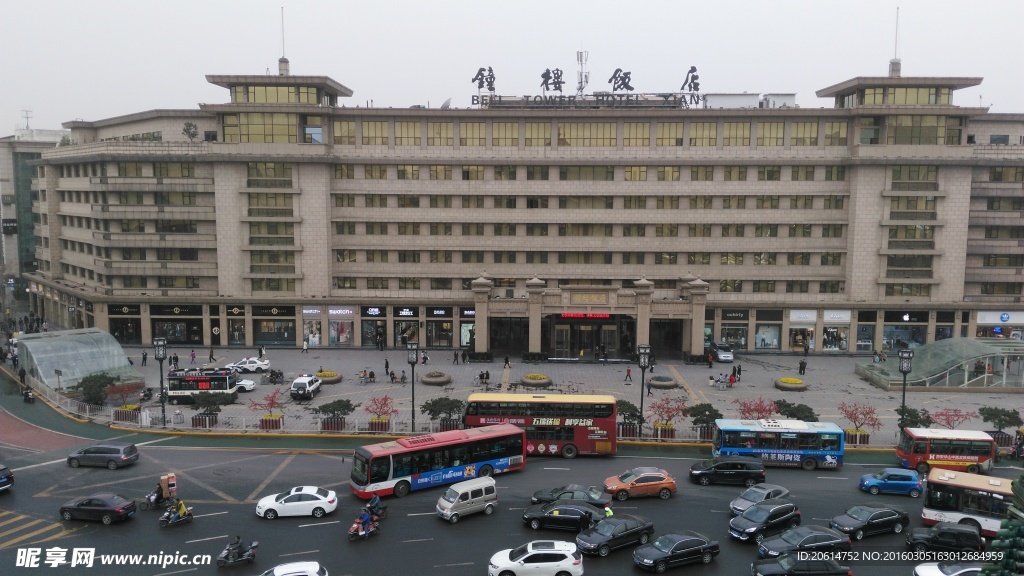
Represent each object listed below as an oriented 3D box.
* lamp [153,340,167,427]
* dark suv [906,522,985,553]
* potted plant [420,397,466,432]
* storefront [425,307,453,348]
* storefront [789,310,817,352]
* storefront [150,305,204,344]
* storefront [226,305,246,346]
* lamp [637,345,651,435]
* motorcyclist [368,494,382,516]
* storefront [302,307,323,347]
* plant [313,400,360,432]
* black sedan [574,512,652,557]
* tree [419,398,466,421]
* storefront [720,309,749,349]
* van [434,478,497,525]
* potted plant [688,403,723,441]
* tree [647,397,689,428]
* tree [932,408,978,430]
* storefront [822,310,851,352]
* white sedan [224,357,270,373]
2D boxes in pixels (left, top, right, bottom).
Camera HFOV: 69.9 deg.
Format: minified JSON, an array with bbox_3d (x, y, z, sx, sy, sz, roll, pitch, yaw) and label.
[{"bbox_3d":[-28.320,7.694,59.380,0.950,7.300,0.950,1,7,3],"label":"lamp"},{"bbox_3d":[23.384,13.493,39.816,3.850,1.720,1.670,2,7,10],"label":"dark suv"},{"bbox_3d":[-5.568,10.271,60.089,3.655,2.650,3.207,0,6,0],"label":"potted plant"},{"bbox_3d":[-9.478,5.041,94.880,3.618,5.413,0.800,0,6,1],"label":"storefront"},{"bbox_3d":[35.418,5.185,89.252,3.400,5.200,1.400,0,7,0],"label":"storefront"},{"bbox_3d":[-40.830,4.549,89.233,6.200,4.950,1.400,0,7,0],"label":"storefront"},{"bbox_3d":[-33.651,4.540,89.249,2.400,5.000,1.200,0,8,1],"label":"storefront"},{"bbox_3d":[10.202,8.118,57.337,0.880,7.300,0.880,0,8,1],"label":"lamp"},{"bbox_3d":[-7.914,12.582,42.506,0.850,1.320,0.620,-3,7,-26],"label":"motorcyclist"},{"bbox_3d":[-25.802,4.957,95.129,2.599,5.231,0.800,0,6,1],"label":"storefront"},{"bbox_3d":[-14.316,10.233,59.694,3.800,2.400,3.000,1,7,3],"label":"plant"},{"bbox_3d":[5.559,13.153,39.518,4.770,1.460,1.820,-3,7,-29],"label":"black sedan"},{"bbox_3d":[-5.637,9.917,59.831,3.848,1.837,3.155,0,6,1],"label":"tree"},{"bbox_3d":[26.952,4.983,88.426,3.400,5.000,1.200,0,8,1],"label":"storefront"},{"bbox_3d":[-2.681,12.521,43.323,3.720,1.860,1.530,-4,7,-33],"label":"van"},{"bbox_3d":[15.307,10.432,57.592,2.700,2.700,2.300,0,8,1],"label":"potted plant"},{"bbox_3d":[12.336,9.979,58.127,3.300,2.750,3.000,1,7,3],"label":"tree"},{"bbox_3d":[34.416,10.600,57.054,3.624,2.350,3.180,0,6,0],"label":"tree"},{"bbox_3d":[40.722,5.423,92.374,3.474,5.330,1.000,1,6,1],"label":"storefront"},{"bbox_3d":[-27.895,8.123,77.719,4.500,1.500,1.750,-1,8,-8],"label":"white sedan"}]

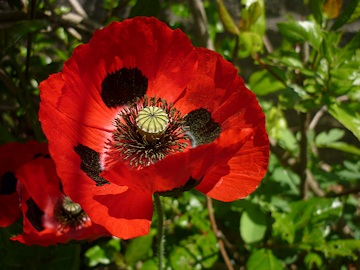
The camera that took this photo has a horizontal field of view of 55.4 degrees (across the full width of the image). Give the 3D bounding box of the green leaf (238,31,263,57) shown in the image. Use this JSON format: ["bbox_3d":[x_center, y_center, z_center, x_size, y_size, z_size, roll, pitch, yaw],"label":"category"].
[{"bbox_3d":[0.103,-0.131,0.500,0.034,0.037,0.018,2,16,6],"label":"green leaf"}]

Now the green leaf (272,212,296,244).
[{"bbox_3d":[0.152,0.136,0.500,0.034,0.043,0.018,3,17,11],"label":"green leaf"}]

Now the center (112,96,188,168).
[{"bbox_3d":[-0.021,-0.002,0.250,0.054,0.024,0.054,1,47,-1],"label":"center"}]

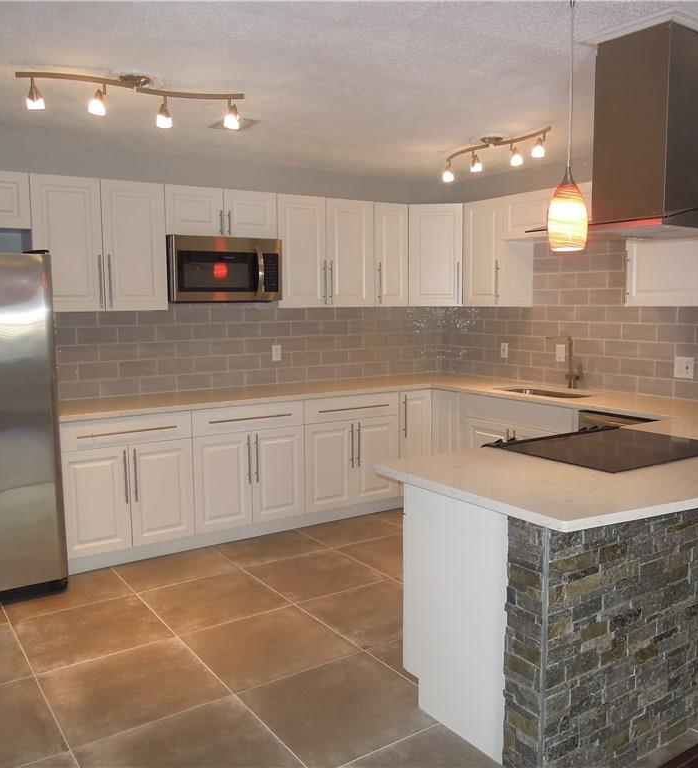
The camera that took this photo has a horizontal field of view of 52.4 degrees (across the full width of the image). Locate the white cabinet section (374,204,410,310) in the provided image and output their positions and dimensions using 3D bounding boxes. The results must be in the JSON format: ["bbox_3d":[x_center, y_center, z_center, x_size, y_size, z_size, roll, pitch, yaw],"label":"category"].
[{"bbox_3d":[0.231,-0.961,5.372,0.312,0.757,0.320,-5,7,-32],"label":"white cabinet section"}]

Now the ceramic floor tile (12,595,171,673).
[{"bbox_3d":[-1.185,1.143,3.283,0.598,0.015,0.600,-5,7,-34],"label":"ceramic floor tile"}]

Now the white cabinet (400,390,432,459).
[{"bbox_3d":[0.314,0.392,5.419,0.292,0.753,0.622,-5,7,-34],"label":"white cabinet"}]

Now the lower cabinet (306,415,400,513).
[{"bbox_3d":[-0.133,0.511,5.130,0.785,0.588,0.622,-5,7,-34],"label":"lower cabinet"}]

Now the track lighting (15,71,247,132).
[{"bbox_3d":[-0.923,-1.246,3.088,0.960,0.220,0.160,-3,6,-21],"label":"track lighting"}]

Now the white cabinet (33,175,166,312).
[{"bbox_3d":[-1.522,-0.821,4.276,0.756,0.759,0.330,-5,7,-34],"label":"white cabinet"}]

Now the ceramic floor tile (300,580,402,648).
[{"bbox_3d":[0.143,1.107,3.447,0.598,0.015,0.600,-5,7,-34],"label":"ceramic floor tile"}]

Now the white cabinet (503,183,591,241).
[{"bbox_3d":[1.477,-1.119,4.617,0.329,0.297,0.955,-5,7,-34],"label":"white cabinet"}]

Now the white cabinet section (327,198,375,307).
[{"bbox_3d":[-0.070,-0.937,5.181,0.402,0.757,0.320,-5,7,-32],"label":"white cabinet section"}]

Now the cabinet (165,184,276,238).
[{"bbox_3d":[-0.886,-1.096,4.641,0.763,0.299,0.330,-5,7,-34],"label":"cabinet"}]

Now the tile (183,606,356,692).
[{"bbox_3d":[-0.354,1.148,3.117,0.598,0.015,0.600,-5,7,-34],"label":"tile"}]

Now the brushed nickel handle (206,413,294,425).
[{"bbox_3d":[-0.604,0.214,4.386,0.557,0.012,0.036,-5,7,-34],"label":"brushed nickel handle"}]

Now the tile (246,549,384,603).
[{"bbox_3d":[-0.185,1.058,3.956,0.603,0.010,0.603,-5,7,-34],"label":"tile"}]

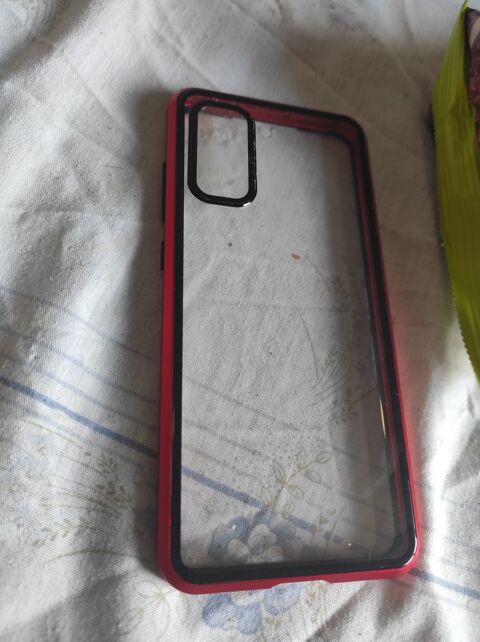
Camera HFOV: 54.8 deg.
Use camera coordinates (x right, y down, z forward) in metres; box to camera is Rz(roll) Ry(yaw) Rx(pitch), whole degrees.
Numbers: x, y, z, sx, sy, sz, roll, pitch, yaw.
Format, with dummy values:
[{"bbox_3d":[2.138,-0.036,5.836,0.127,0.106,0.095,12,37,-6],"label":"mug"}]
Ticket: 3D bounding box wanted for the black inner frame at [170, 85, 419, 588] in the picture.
[{"bbox_3d":[0.014,-0.004,0.151,0.075,0.011,0.158,3,72,-15],"label":"black inner frame"}]

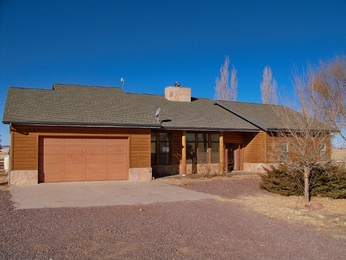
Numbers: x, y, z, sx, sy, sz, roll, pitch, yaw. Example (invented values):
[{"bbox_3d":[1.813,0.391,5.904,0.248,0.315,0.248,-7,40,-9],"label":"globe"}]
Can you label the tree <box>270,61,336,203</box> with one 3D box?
[{"bbox_3d":[4.270,0.041,10.799,2.200,4.620,2.200,-1,-3,22],"label":"tree"}]

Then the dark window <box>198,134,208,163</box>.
[{"bbox_3d":[2.183,1.347,23.462,0.820,2.150,0.100,1,-3,-20],"label":"dark window"}]

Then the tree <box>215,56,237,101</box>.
[{"bbox_3d":[6.349,-2.382,39.664,2.800,13.070,2.800,0,-3,9],"label":"tree"}]

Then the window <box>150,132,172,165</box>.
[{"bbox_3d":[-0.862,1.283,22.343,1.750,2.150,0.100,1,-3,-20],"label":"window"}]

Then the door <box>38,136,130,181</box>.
[{"bbox_3d":[-4.759,1.591,18.011,4.800,2.480,0.120,1,-3,-20],"label":"door"}]

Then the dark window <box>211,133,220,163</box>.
[{"bbox_3d":[3.077,1.365,23.791,0.810,2.150,0.100,1,-3,-20],"label":"dark window"}]

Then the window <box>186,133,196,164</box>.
[{"bbox_3d":[1.298,1.328,23.137,0.790,2.150,0.100,1,-3,-20],"label":"window"}]

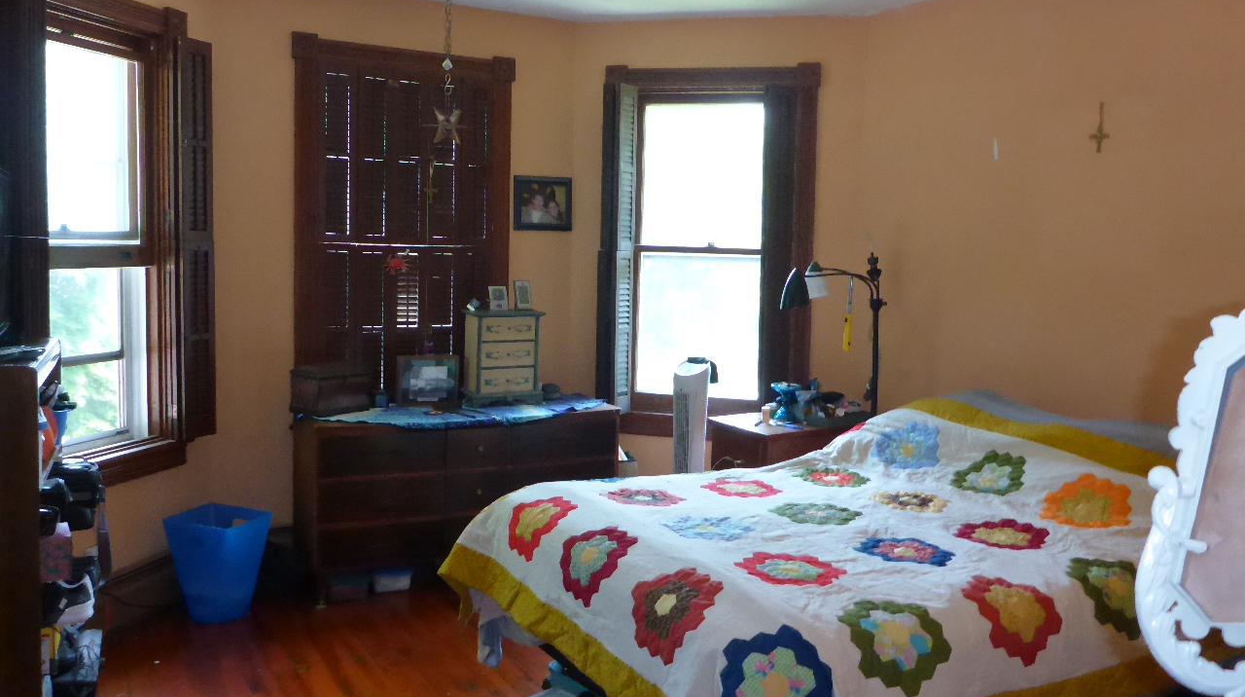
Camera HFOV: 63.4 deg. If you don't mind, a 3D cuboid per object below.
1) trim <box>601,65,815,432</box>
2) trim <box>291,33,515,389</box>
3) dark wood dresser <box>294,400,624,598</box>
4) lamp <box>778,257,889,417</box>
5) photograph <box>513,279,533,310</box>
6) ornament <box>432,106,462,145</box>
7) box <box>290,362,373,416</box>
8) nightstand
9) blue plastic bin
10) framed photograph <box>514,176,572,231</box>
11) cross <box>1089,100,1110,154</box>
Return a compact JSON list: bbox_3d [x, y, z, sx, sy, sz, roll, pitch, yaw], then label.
[{"bbox_3d":[0.424,-0.491,5.253,1.119,1.943,0.150,2,5,14],"label":"trim"},{"bbox_3d":[-1.041,-0.521,4.949,1.099,1.898,0.090,-1,6,-27],"label":"trim"},{"bbox_3d":[-0.778,0.682,4.843,1.457,0.777,0.490,-1,6,-27],"label":"dark wood dresser"},{"bbox_3d":[0.998,0.332,4.746,0.560,1.570,0.300,0,5,-10],"label":"lamp"},{"bbox_3d":[-0.506,-0.270,5.135,0.090,0.140,0.030,-1,-6,-27],"label":"photograph"},{"bbox_3d":[-0.796,-1.012,4.568,0.140,0.181,0.090,-1,6,-27],"label":"ornament"},{"bbox_3d":[-1.343,0.193,4.711,0.275,0.195,0.270,-3,6,-38],"label":"box"},{"bbox_3d":[0.790,0.729,4.948,0.620,0.735,0.502,-2,6,-32],"label":"nightstand"},{"bbox_3d":[-1.673,0.901,4.186,0.325,0.415,0.290,3,5,22],"label":"blue plastic bin"},{"bbox_3d":[-0.412,-0.754,5.265,0.329,0.276,0.025,-1,6,-27],"label":"framed photograph"},{"bbox_3d":[1.899,-0.876,4.002,0.015,0.196,0.092,-2,6,-32],"label":"cross"}]

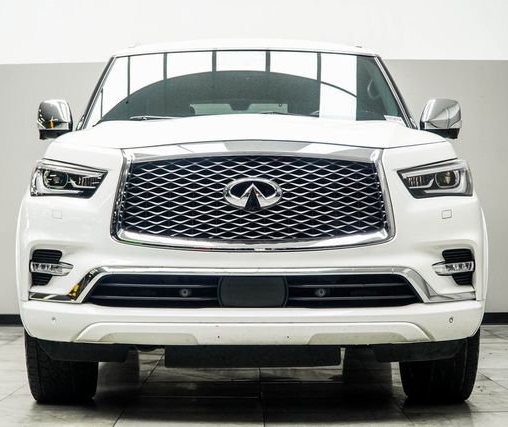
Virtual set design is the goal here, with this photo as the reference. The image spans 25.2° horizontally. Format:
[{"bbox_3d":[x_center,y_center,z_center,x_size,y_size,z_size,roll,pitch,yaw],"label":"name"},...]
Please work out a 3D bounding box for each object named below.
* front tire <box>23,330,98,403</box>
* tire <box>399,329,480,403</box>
[{"bbox_3d":[-0.868,0.449,5.280,0.285,0.830,0.830,0,-1,-1],"label":"front tire"},{"bbox_3d":[0.849,0.449,5.280,0.285,0.830,0.830,0,-1,-1],"label":"tire"}]

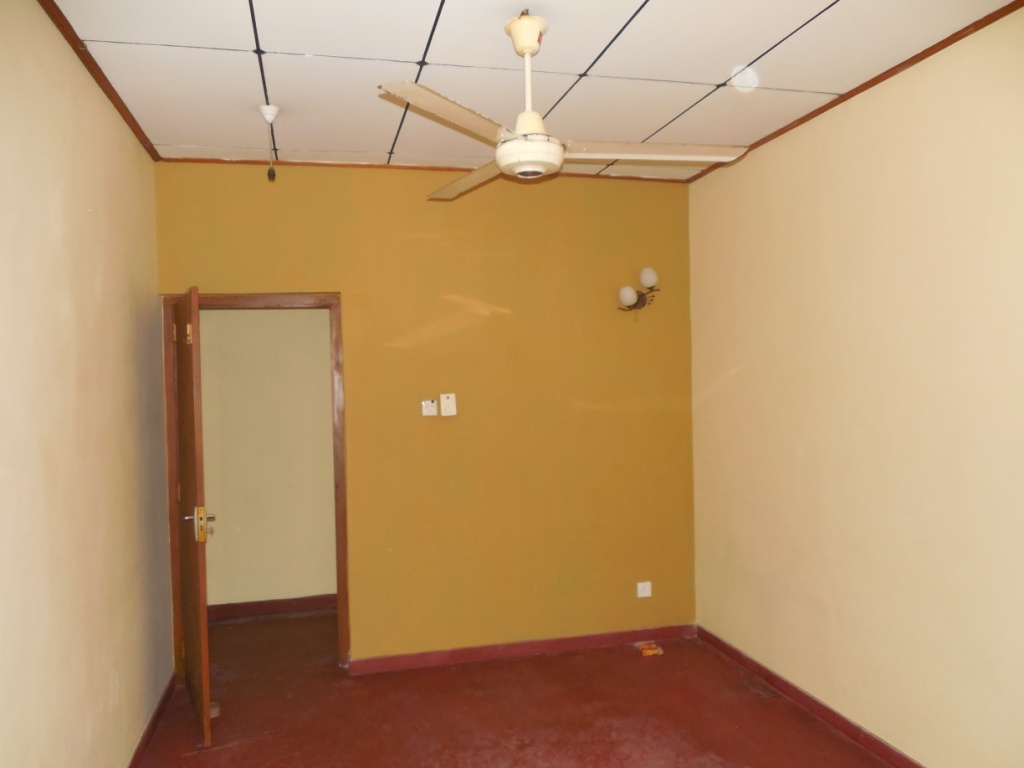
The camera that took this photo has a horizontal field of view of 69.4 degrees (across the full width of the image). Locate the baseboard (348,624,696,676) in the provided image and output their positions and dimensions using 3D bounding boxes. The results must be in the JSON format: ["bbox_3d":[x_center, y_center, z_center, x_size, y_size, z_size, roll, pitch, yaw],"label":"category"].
[{"bbox_3d":[0.133,1.543,4.324,2.111,0.088,0.030,-2,1,-15],"label":"baseboard"}]

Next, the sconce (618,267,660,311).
[{"bbox_3d":[0.753,-0.563,4.375,0.235,0.252,0.180,-2,1,-15],"label":"sconce"}]

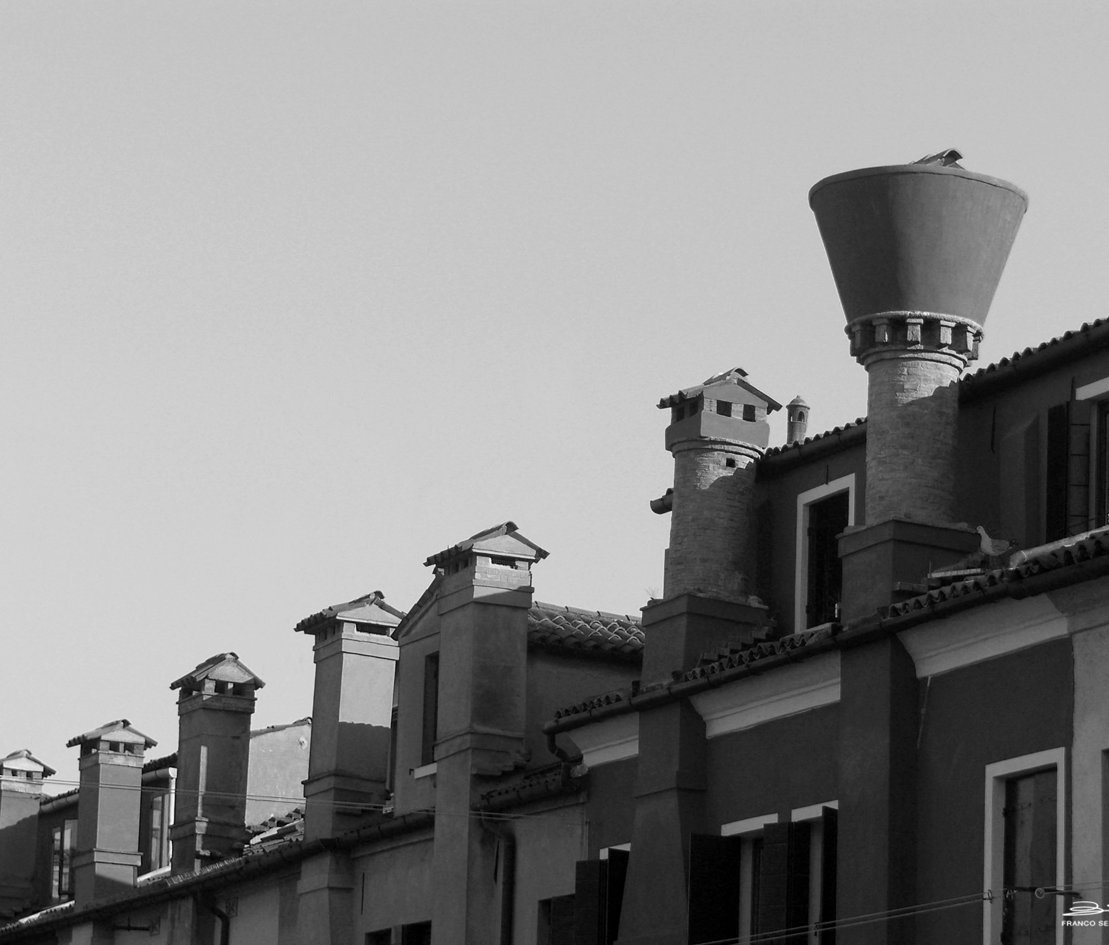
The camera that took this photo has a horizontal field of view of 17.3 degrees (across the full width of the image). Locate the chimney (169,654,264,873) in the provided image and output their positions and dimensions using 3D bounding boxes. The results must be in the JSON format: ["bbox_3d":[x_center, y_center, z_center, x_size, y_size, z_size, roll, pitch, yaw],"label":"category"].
[{"bbox_3d":[-4.004,3.428,42.655,0.854,2.512,0.973,9,-15,-24],"label":"chimney"}]

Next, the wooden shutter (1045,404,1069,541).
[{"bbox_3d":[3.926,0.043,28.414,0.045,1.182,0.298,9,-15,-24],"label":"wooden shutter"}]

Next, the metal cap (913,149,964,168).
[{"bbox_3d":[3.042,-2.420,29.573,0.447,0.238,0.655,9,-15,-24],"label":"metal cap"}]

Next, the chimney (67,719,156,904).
[{"bbox_3d":[-5.623,4.300,45.840,0.869,2.274,0.953,9,-15,-24],"label":"chimney"}]

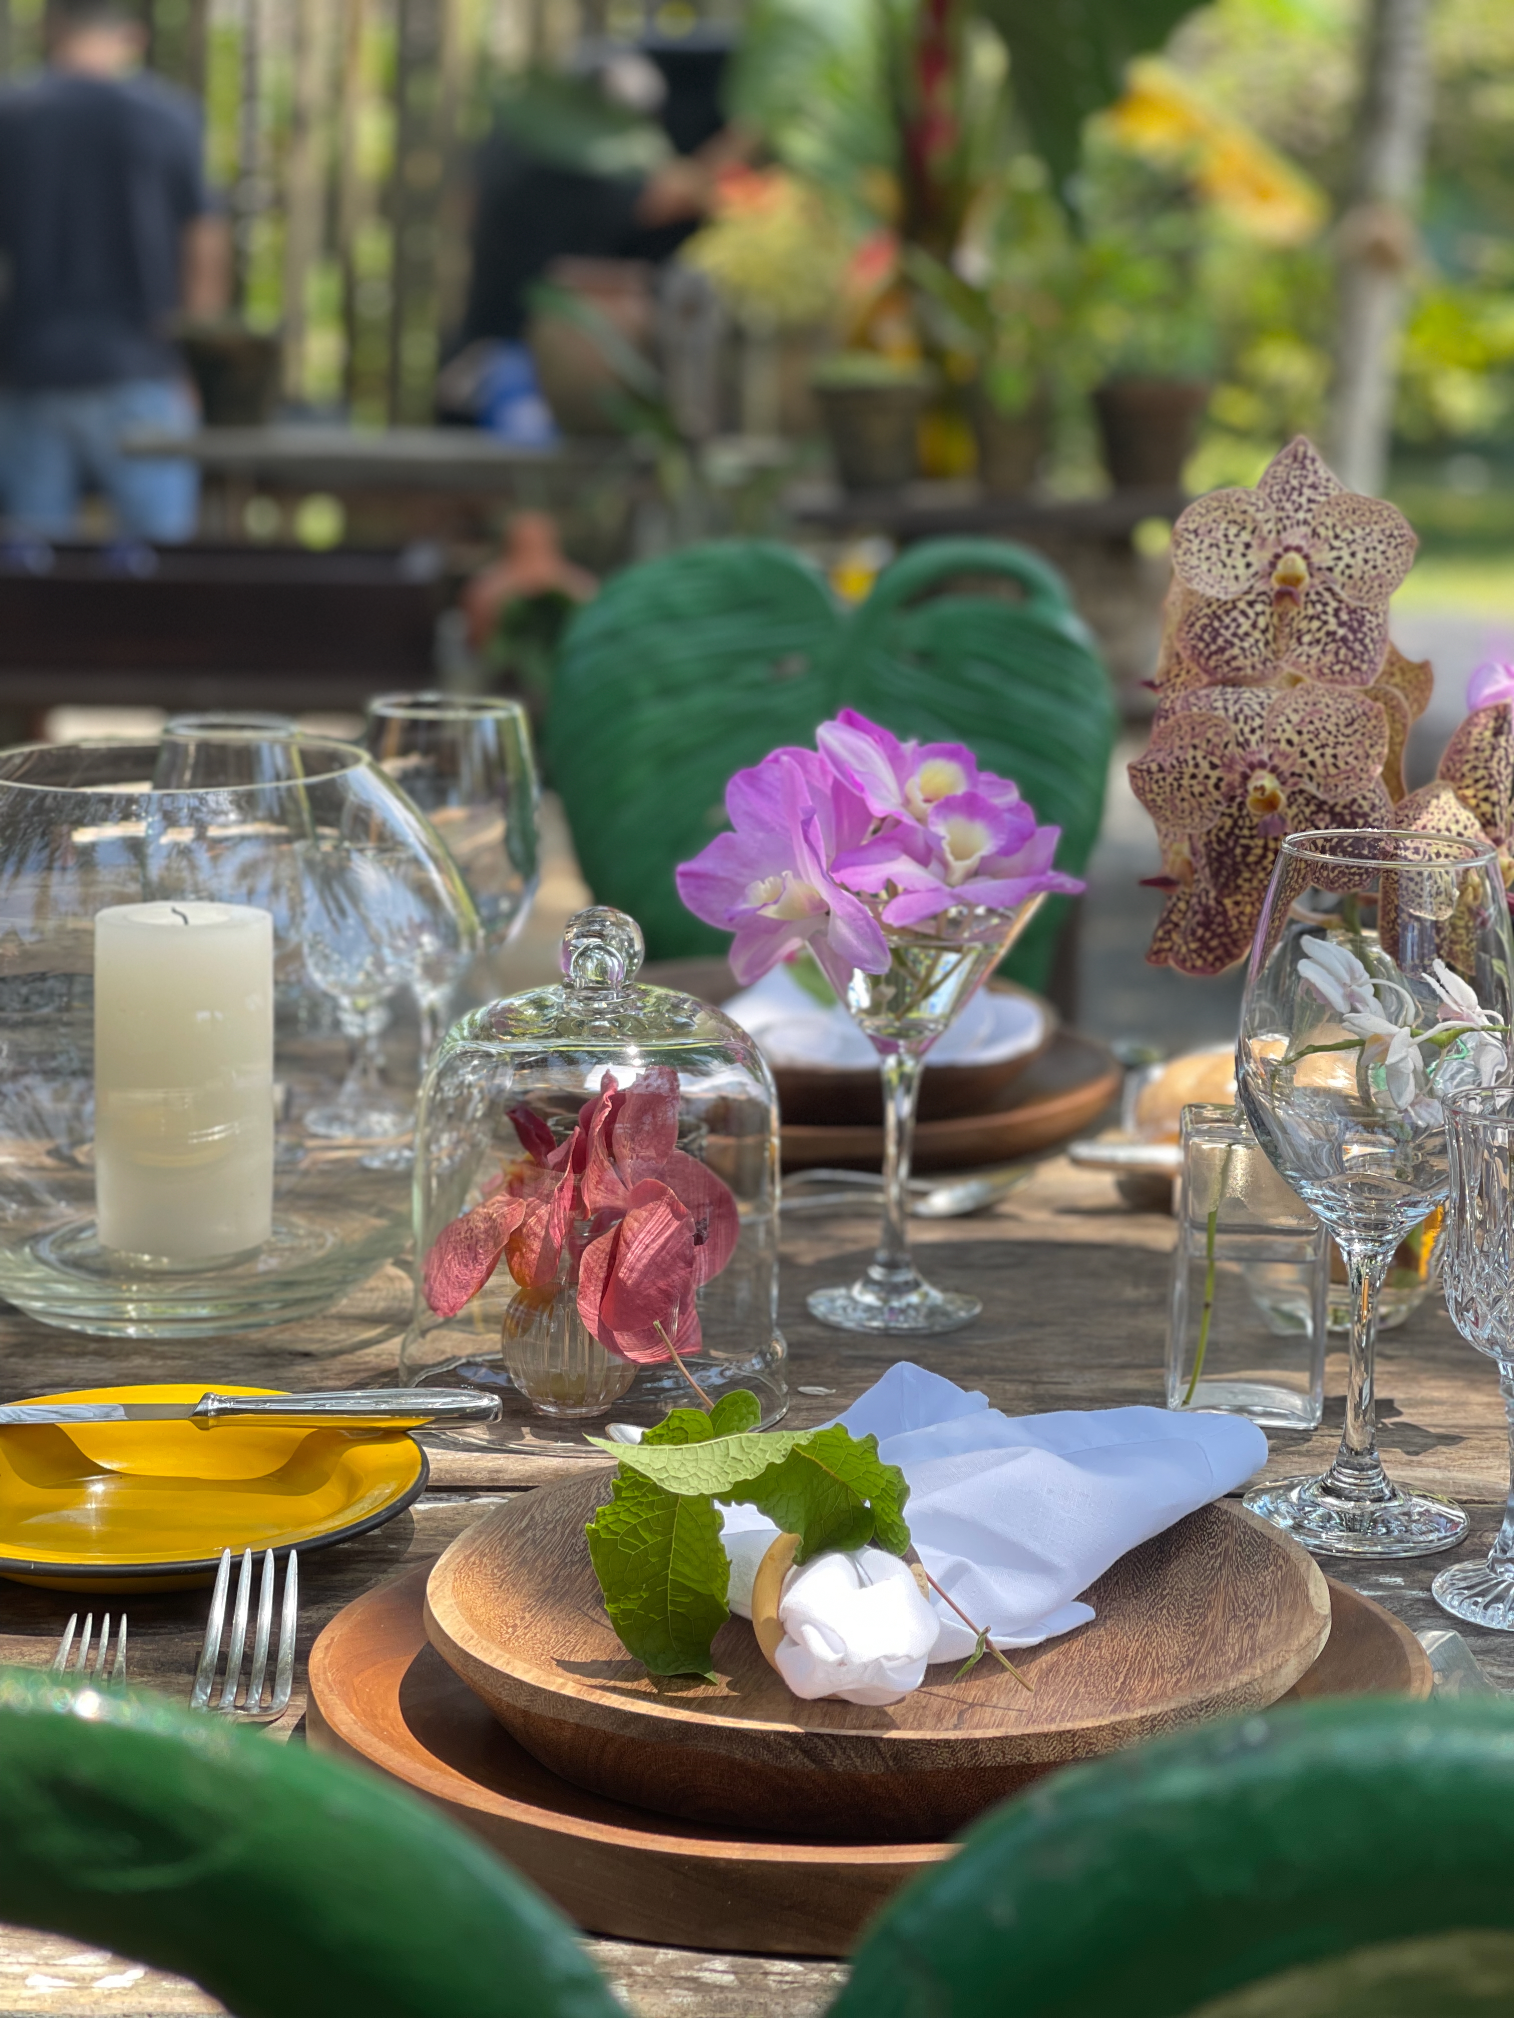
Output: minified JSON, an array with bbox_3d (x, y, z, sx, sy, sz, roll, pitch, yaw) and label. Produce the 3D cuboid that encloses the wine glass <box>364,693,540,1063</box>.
[{"bbox_3d":[-0.145,-0.040,1.755,0.083,0.212,0.083,0,11,0],"label":"wine glass"}]

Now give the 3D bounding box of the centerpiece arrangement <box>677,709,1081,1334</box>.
[{"bbox_3d":[0.048,0.003,1.461,0.157,0.241,0.135,0,11,0],"label":"centerpiece arrangement"}]

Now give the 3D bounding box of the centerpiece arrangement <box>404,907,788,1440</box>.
[{"bbox_3d":[-0.060,0.053,1.363,0.141,0.180,0.141,0,11,0],"label":"centerpiece arrangement"}]

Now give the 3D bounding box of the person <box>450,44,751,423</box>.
[{"bbox_3d":[-0.345,-1.252,8.111,0.680,1.640,0.500,-2,11,-14],"label":"person"}]

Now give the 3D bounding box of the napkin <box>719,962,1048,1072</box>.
[{"bbox_3d":[0.059,0.003,1.789,0.158,0.060,0.140,0,11,0],"label":"napkin"}]

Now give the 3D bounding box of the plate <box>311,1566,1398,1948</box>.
[{"bbox_3d":[0.034,0.191,1.054,0.302,0.029,0.302,0,11,0],"label":"plate"}]

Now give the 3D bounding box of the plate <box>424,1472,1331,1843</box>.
[{"bbox_3d":[0.034,0.173,1.046,0.244,0.042,0.244,0,11,0],"label":"plate"}]

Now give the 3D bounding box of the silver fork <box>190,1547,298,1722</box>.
[{"bbox_3d":[-0.149,0.194,1.032,0.026,0.026,0.195,0,11,0],"label":"silver fork"}]

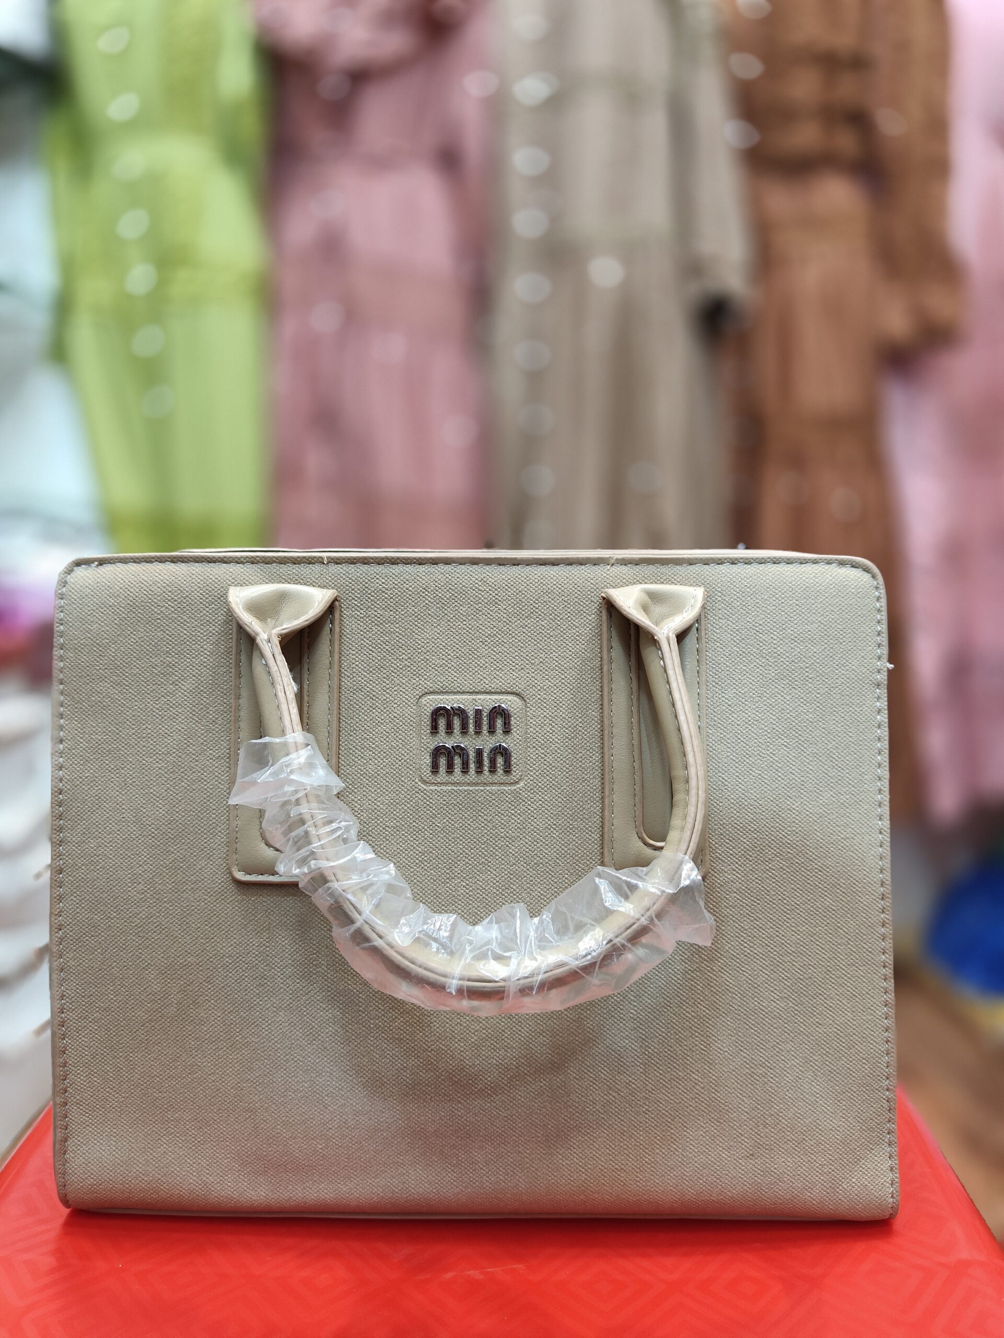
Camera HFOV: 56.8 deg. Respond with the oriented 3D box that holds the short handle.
[{"bbox_3d":[-0.011,0.034,0.287,0.158,0.126,0.042,0,3,0],"label":"short handle"}]

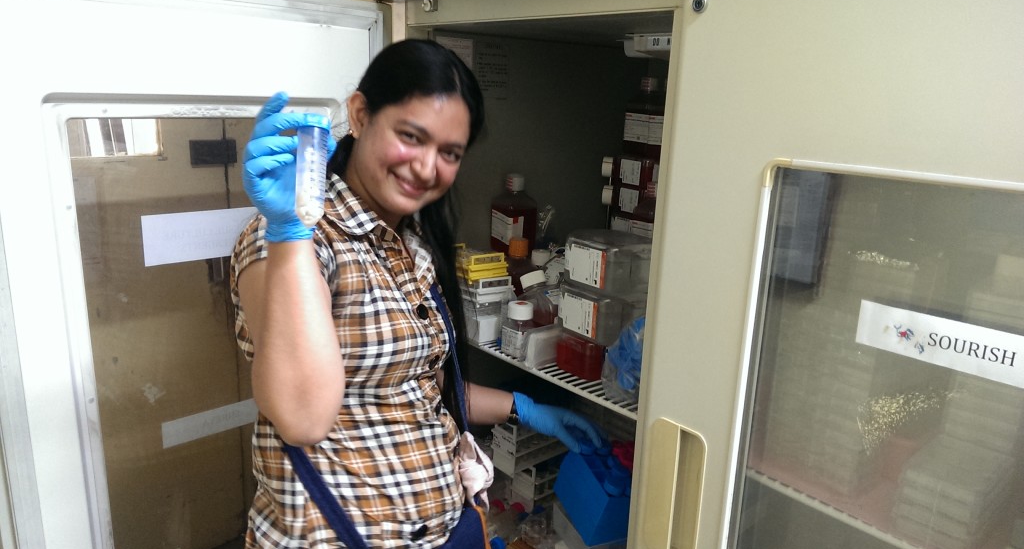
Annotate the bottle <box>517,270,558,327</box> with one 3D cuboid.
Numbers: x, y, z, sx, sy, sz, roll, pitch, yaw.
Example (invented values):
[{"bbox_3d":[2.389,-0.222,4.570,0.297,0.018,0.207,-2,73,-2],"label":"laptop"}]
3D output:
[{"bbox_3d":[0.053,0.062,1.350,0.062,0.137,0.062,-23,10,-38],"label":"bottle"}]

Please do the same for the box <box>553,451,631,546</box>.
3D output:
[{"bbox_3d":[0.162,0.360,1.278,0.125,0.086,0.175,-2,15,-16],"label":"box"}]

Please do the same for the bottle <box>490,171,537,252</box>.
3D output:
[{"bbox_3d":[0.006,-0.120,1.550,0.074,0.165,0.074,-7,17,-33],"label":"bottle"}]

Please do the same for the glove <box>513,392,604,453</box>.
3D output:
[{"bbox_3d":[0.074,0.241,1.240,0.152,0.066,0.072,29,6,-19],"label":"glove"}]

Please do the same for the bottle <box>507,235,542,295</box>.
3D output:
[{"bbox_3d":[0.011,0.016,1.453,0.074,0.165,0.074,-10,18,-39],"label":"bottle"}]

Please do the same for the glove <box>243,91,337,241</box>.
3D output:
[{"bbox_3d":[-0.230,-0.111,0.785,0.097,0.152,0.085,-2,15,-15],"label":"glove"}]

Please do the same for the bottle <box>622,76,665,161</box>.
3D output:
[{"bbox_3d":[0.266,-0.302,1.505,0.074,0.163,0.074,-10,18,-39],"label":"bottle"}]

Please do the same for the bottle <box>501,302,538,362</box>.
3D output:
[{"bbox_3d":[0.015,0.096,1.302,0.052,0.088,0.052,-10,18,-39],"label":"bottle"}]

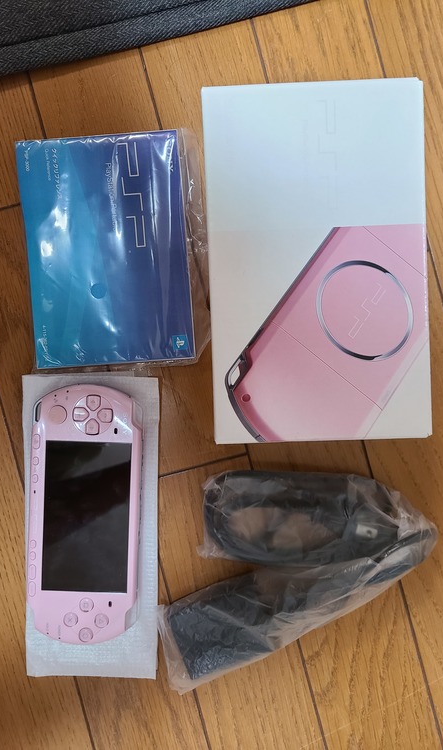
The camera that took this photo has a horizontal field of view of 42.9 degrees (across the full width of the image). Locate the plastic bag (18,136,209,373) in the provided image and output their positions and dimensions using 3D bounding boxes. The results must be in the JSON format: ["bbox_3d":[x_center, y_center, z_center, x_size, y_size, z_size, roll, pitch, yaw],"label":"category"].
[{"bbox_3d":[-0.068,-0.080,0.368,0.118,0.011,0.151,-4,91,1],"label":"plastic bag"}]

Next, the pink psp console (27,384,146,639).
[{"bbox_3d":[-0.088,0.091,0.365,0.071,0.019,0.169,2,91,1],"label":"pink psp console"}]

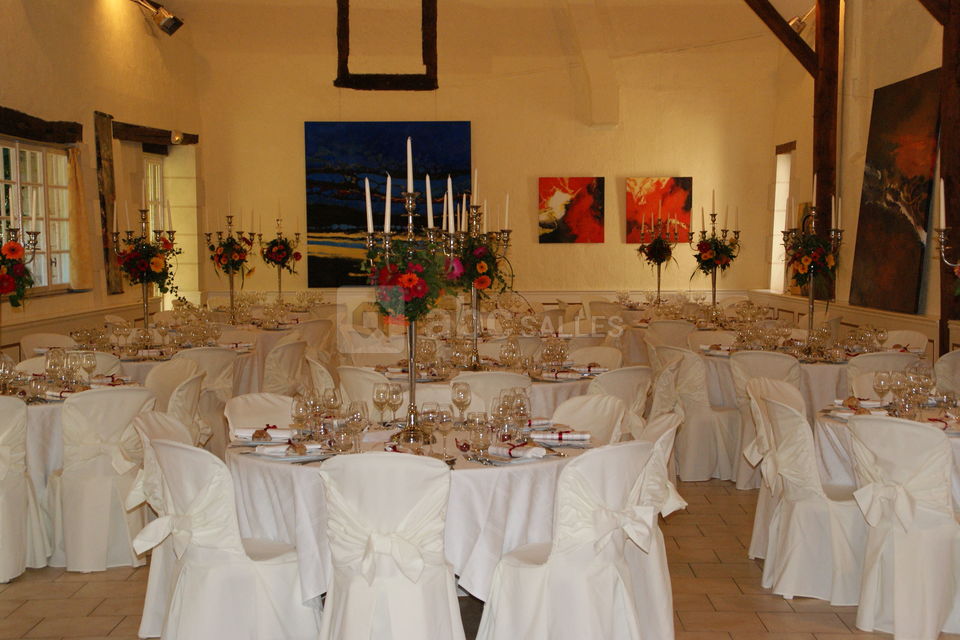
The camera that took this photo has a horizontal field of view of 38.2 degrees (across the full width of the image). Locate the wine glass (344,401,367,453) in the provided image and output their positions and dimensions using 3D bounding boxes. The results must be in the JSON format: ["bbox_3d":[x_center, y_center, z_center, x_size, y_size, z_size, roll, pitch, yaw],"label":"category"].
[{"bbox_3d":[-0.514,0.440,5.724,0.080,0.207,0.080,0,4,0],"label":"wine glass"}]

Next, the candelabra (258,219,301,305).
[{"bbox_3d":[-2.256,-0.630,15.600,0.460,1.000,0.460,0,3,0],"label":"candelabra"}]

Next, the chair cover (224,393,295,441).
[{"bbox_3d":[-0.865,0.785,6.302,0.480,0.880,0.540,-4,5,-44],"label":"chair cover"}]

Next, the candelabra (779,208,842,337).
[{"bbox_3d":[2.330,-0.272,9.663,0.440,1.000,0.440,0,4,0],"label":"candelabra"}]

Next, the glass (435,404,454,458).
[{"bbox_3d":[-0.133,0.420,5.265,0.073,0.195,0.073,0,4,0],"label":"glass"}]

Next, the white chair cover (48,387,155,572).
[{"bbox_3d":[-1.928,0.749,6.808,0.460,0.870,0.520,-2,4,-31],"label":"white chair cover"}]

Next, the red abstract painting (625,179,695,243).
[{"bbox_3d":[2.199,-1.340,16.970,0.800,0.805,0.035,0,3,0],"label":"red abstract painting"}]

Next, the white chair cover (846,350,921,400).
[{"bbox_3d":[2.571,0.643,9.142,0.470,0.905,0.560,0,4,-5],"label":"white chair cover"}]

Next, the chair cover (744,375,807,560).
[{"bbox_3d":[1.682,0.735,6.840,0.550,0.860,0.460,2,4,35],"label":"chair cover"}]

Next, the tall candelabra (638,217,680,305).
[{"bbox_3d":[2.087,-0.669,16.140,0.480,1.020,0.480,0,4,0],"label":"tall candelabra"}]

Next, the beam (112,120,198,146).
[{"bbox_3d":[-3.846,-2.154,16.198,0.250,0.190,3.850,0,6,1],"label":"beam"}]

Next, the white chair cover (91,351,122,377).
[{"bbox_3d":[-2.458,0.612,8.986,0.460,0.860,0.550,0,4,2],"label":"white chair cover"}]

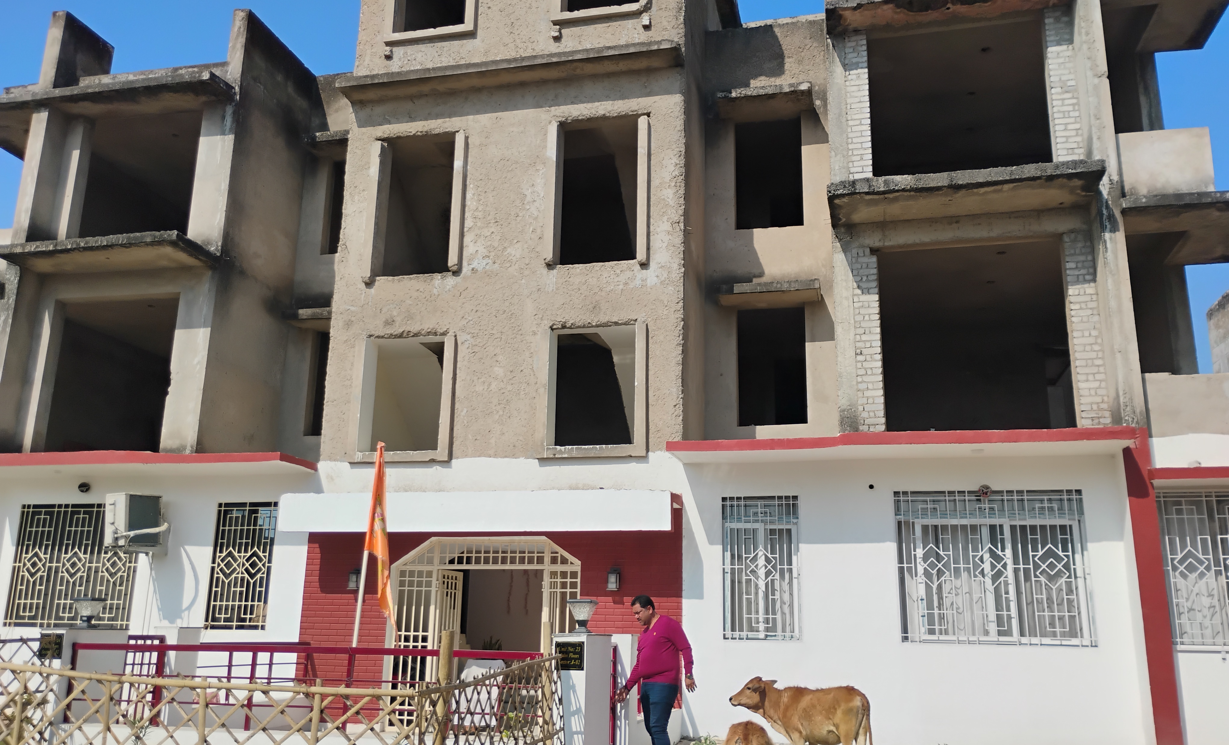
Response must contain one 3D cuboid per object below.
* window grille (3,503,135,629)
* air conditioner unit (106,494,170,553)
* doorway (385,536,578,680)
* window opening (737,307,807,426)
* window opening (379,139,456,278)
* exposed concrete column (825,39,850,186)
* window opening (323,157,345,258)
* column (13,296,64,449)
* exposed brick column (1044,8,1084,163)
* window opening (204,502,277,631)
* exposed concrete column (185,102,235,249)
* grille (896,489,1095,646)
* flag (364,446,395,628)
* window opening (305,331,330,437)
[{"bbox_3d":[-7.660,2.756,14.236,2.095,1.737,0.204,-2,-15,13],"label":"window grille"},{"bbox_3d":[-6.556,2.002,13.513,0.300,0.630,0.760,-2,-15,13],"label":"air conditioner unit"},{"bbox_3d":[-1.725,3.395,12.983,2.632,2.449,0.103,-2,-15,13],"label":"doorway"},{"bbox_3d":[2.353,-0.074,14.843,1.002,1.798,0.237,-2,-14,14],"label":"window opening"},{"bbox_3d":[-2.870,-2.400,14.561,1.155,2.126,0.307,-2,-15,13],"label":"window opening"},{"bbox_3d":[3.081,-3.497,13.721,0.244,2.453,0.254,-2,-15,13],"label":"exposed concrete column"},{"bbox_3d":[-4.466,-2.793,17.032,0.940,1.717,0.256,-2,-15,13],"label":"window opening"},{"bbox_3d":[-8.951,0.118,15.550,0.311,2.531,0.252,-2,-14,14],"label":"column"},{"bbox_3d":[5.701,-3.485,12.660,0.307,2.351,0.266,-2,-15,13],"label":"exposed brick column"},{"bbox_3d":[-5.170,2.674,13.808,0.929,1.735,0.052,-2,-14,14],"label":"window opening"},{"bbox_3d":[-6.355,-3.052,15.927,0.620,2.519,0.301,-2,-15,13],"label":"exposed concrete column"},{"bbox_3d":[4.442,2.280,11.709,2.130,1.778,0.075,-2,-15,13],"label":"grille"},{"bbox_3d":[-2.071,1.430,8.858,0.320,1.600,0.180,-2,-15,13],"label":"flag"},{"bbox_3d":[-4.521,0.208,16.271,0.940,1.737,0.256,-2,-15,13],"label":"window opening"}]

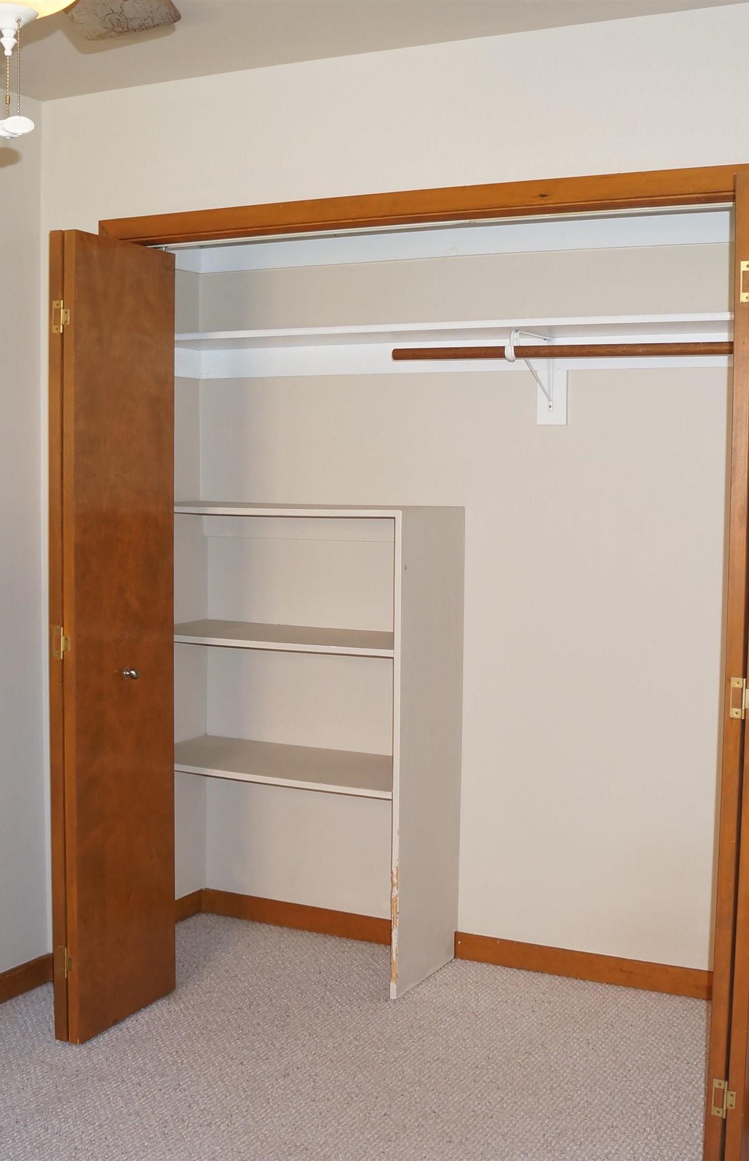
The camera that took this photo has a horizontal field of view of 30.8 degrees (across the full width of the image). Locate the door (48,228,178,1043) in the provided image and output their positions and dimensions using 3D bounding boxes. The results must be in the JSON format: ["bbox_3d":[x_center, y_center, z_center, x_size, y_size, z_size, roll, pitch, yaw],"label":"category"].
[{"bbox_3d":[-0.659,0.148,3.533,0.073,2.007,0.430,3,5,27],"label":"door"}]

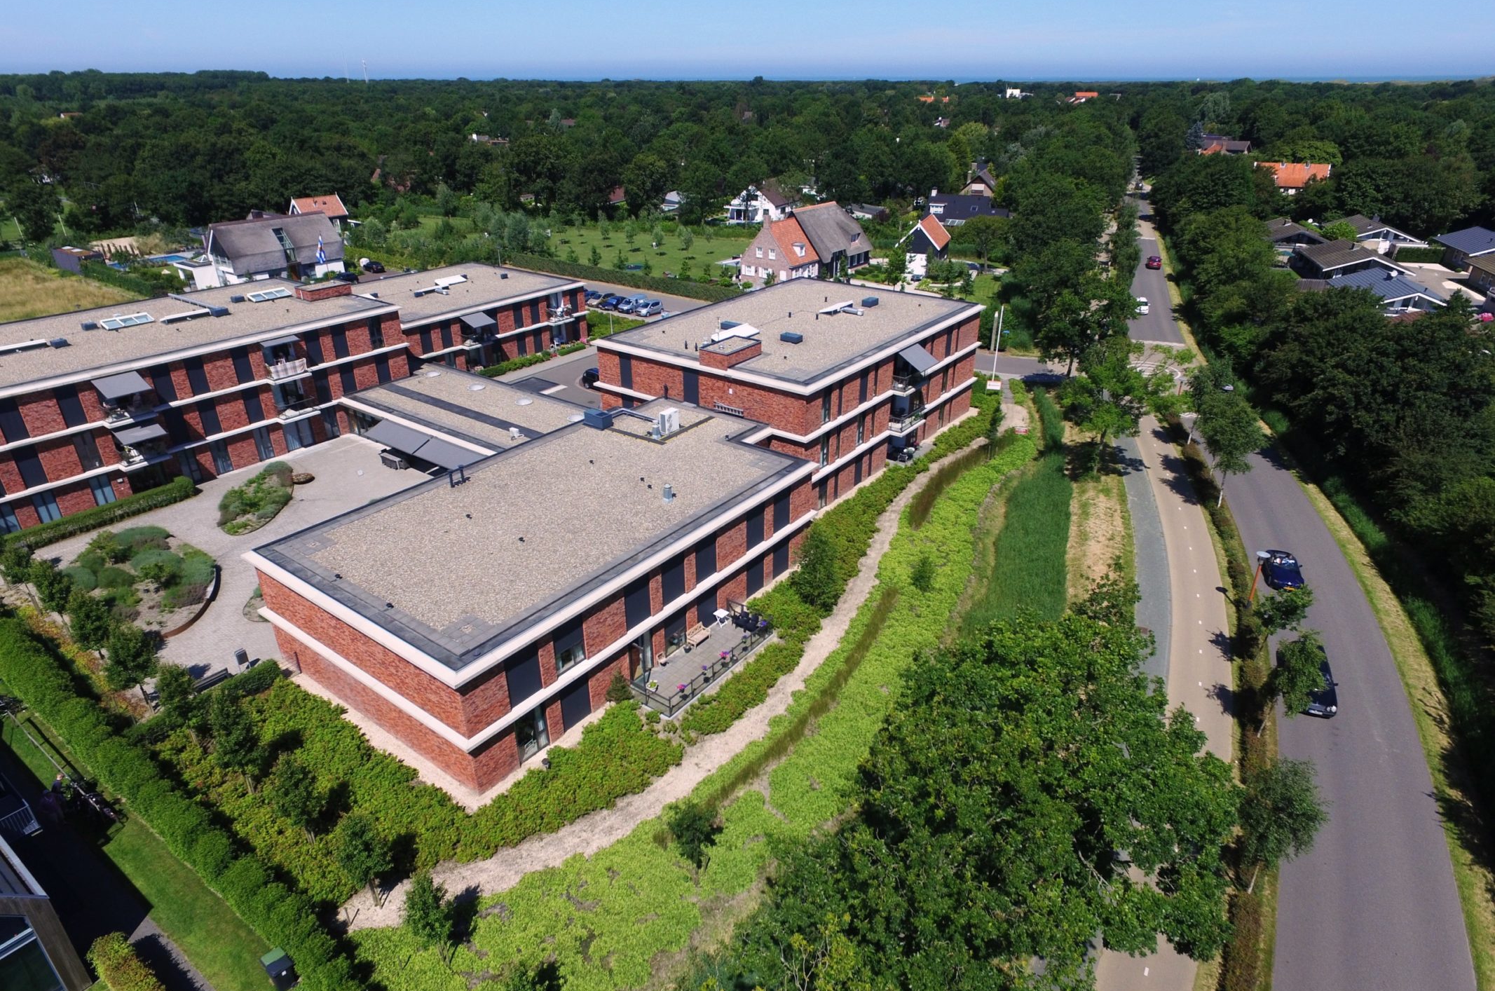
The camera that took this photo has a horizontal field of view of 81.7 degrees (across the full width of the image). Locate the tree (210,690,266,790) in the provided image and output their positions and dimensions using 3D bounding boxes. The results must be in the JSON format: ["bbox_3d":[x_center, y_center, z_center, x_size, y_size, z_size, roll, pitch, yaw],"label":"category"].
[{"bbox_3d":[-20.600,10.188,35.343,2.100,5.500,2.100,0,26,0],"label":"tree"}]

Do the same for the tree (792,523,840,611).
[{"bbox_3d":[3.746,4.170,47.327,2.540,5.850,2.540,0,26,0],"label":"tree"}]

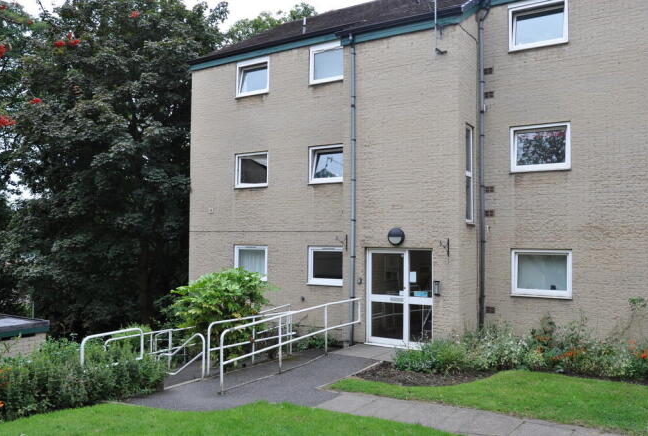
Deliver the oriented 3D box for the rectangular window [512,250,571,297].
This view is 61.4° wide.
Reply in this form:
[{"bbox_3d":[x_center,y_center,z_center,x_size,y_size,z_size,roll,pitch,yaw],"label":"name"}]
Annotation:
[{"bbox_3d":[4.512,1.151,11.329,1.201,0.997,0.100,-1,-3,32],"label":"rectangular window"}]

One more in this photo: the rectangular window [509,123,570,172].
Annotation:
[{"bbox_3d":[4.526,-1.453,11.432,1.201,0.992,0.100,-1,-3,32],"label":"rectangular window"}]

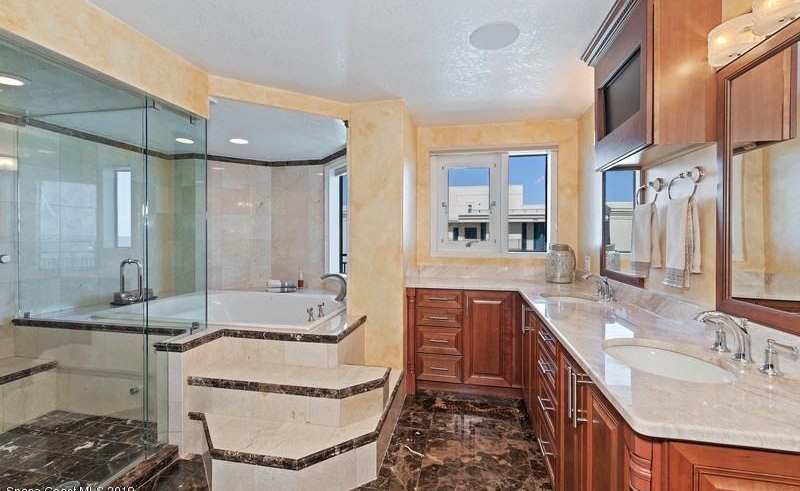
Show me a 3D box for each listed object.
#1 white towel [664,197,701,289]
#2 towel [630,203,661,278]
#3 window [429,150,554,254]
[{"bbox_3d":[1.150,-0.011,1.360,0.078,0.365,0.165,0,1,13],"label":"white towel"},{"bbox_3d":[1.212,-0.022,1.646,0.081,0.356,0.160,0,1,13],"label":"towel"},{"bbox_3d":[0.866,-0.388,3.163,1.143,0.998,0.100,0,1,13],"label":"window"}]

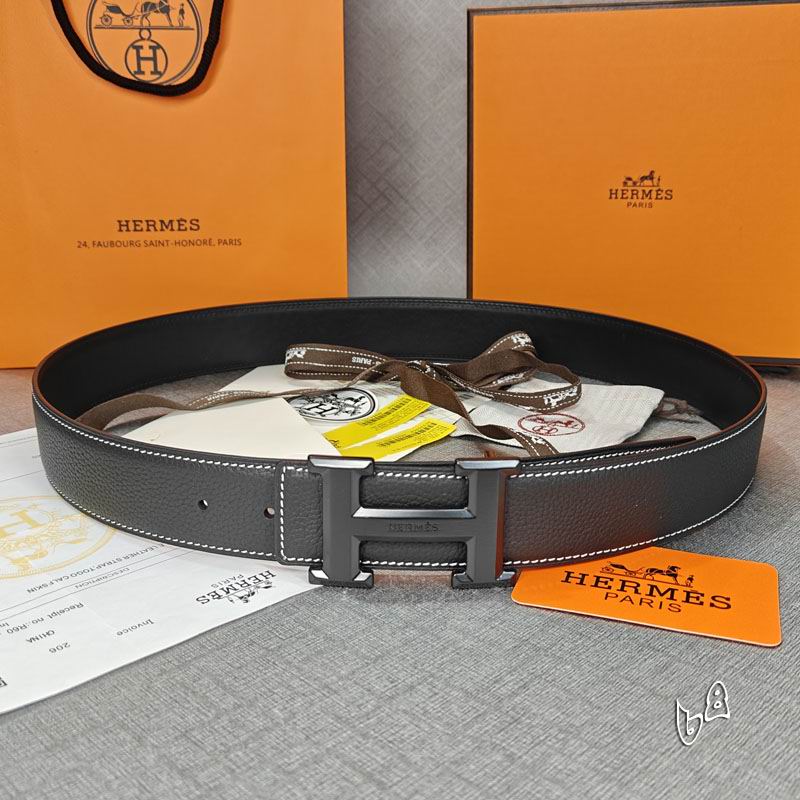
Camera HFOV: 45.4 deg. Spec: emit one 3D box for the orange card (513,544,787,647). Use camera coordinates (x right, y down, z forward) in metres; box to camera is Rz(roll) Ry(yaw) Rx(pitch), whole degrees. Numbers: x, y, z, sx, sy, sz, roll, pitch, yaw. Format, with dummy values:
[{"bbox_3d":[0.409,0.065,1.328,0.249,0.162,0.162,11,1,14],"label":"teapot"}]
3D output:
[{"bbox_3d":[0.087,0.065,0.338,0.087,0.001,0.058,7,19,16],"label":"orange card"}]

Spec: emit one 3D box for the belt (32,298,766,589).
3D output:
[{"bbox_3d":[0.001,-0.001,0.459,0.335,0.046,0.286,1,19,0],"label":"belt"}]

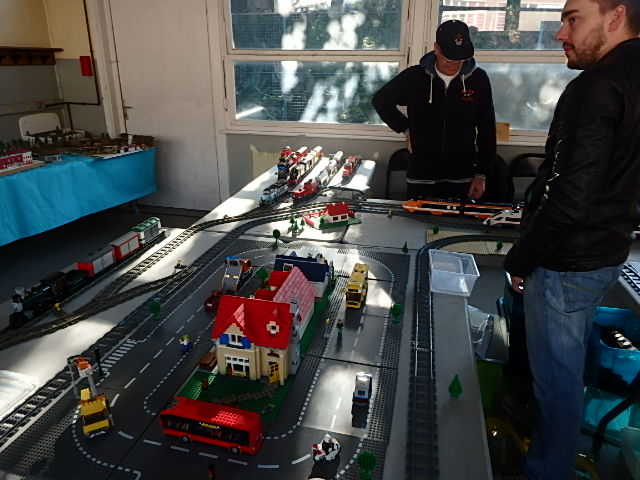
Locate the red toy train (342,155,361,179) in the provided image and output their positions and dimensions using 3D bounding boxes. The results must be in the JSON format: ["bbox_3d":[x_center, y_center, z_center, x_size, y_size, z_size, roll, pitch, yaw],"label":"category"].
[{"bbox_3d":[0.223,-0.538,3.280,0.060,0.095,0.350,5,22,10],"label":"red toy train"}]

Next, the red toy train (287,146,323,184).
[{"bbox_3d":[-0.091,-0.576,3.342,0.068,0.107,0.900,5,22,10],"label":"red toy train"}]

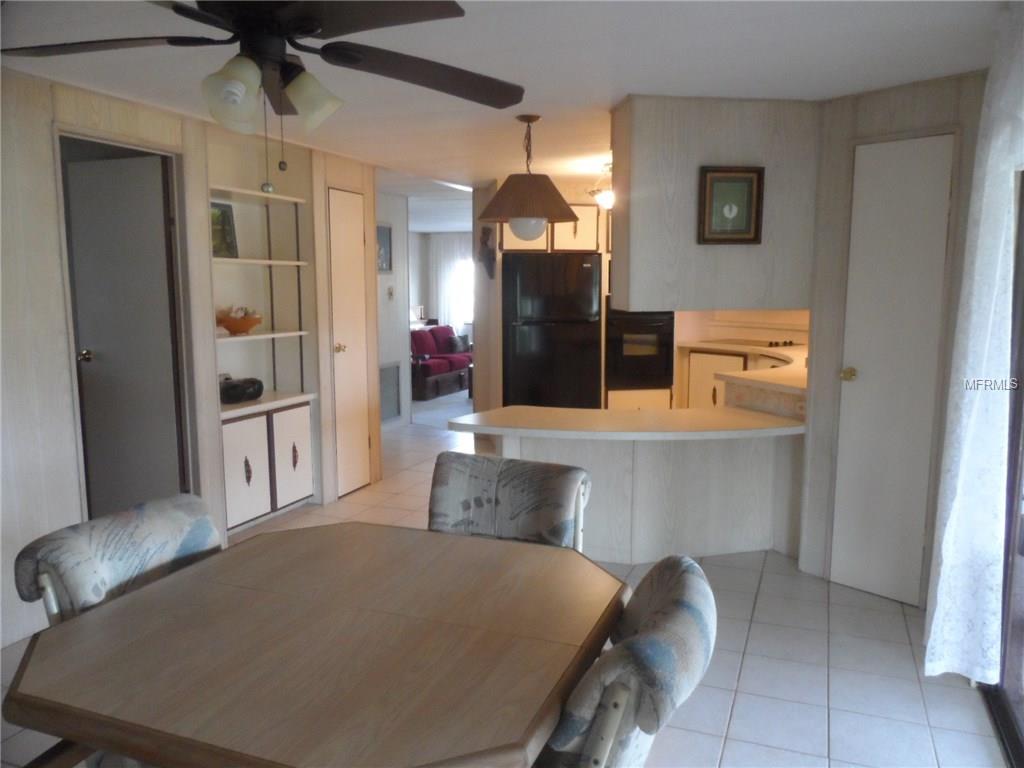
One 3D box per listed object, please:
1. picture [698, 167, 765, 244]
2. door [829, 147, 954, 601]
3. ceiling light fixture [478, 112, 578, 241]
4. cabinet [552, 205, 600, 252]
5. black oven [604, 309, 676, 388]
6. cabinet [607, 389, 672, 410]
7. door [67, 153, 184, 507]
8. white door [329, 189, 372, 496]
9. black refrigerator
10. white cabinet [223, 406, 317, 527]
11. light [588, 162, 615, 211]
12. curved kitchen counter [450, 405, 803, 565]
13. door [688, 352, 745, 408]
[{"bbox_3d":[1.032,-0.834,3.316,0.310,0.356,0.030,-1,8,-7],"label":"picture"},{"bbox_3d":[1.722,-0.035,3.232,0.393,2.062,0.045,7,11,44],"label":"door"},{"bbox_3d":[0.086,-1.038,3.603,0.503,0.624,0.503,0,8,0],"label":"ceiling light fixture"},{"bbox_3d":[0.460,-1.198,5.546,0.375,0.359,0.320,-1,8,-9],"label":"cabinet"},{"bbox_3d":[0.971,-0.362,5.918,0.565,0.740,0.550,-1,8,-10],"label":"black oven"},{"bbox_3d":[1.023,0.267,6.104,0.561,0.499,0.420,-1,8,-10],"label":"cabinet"},{"bbox_3d":[-2.004,-0.108,3.734,0.591,2.066,0.045,2,8,18],"label":"door"},{"bbox_3d":[-1.128,-0.272,4.903,0.040,2.064,0.383,3,8,23],"label":"white door"},{"bbox_3d":[0.260,-0.215,5.965,0.785,1.707,0.720,-1,8,-8],"label":"black refrigerator"},{"bbox_3d":[-1.648,0.492,4.466,0.360,0.678,0.789,3,8,23],"label":"white cabinet"},{"bbox_3d":[0.670,-1.376,5.000,0.270,0.315,0.270,-1,8,-9],"label":"light"},{"bbox_3d":[0.605,0.551,3.795,1.870,0.755,0.850,0,8,-3],"label":"curved kitchen counter"},{"bbox_3d":[1.725,0.098,5.970,0.489,0.720,0.030,6,10,40],"label":"door"}]

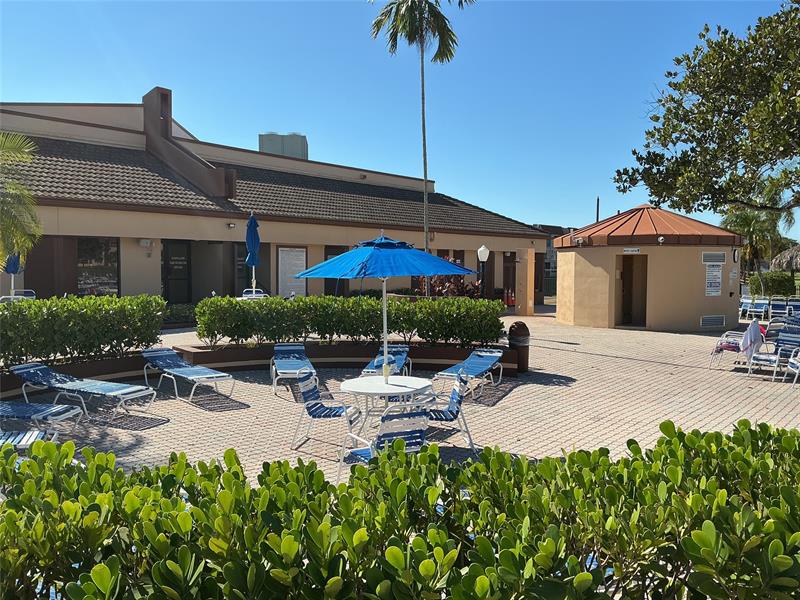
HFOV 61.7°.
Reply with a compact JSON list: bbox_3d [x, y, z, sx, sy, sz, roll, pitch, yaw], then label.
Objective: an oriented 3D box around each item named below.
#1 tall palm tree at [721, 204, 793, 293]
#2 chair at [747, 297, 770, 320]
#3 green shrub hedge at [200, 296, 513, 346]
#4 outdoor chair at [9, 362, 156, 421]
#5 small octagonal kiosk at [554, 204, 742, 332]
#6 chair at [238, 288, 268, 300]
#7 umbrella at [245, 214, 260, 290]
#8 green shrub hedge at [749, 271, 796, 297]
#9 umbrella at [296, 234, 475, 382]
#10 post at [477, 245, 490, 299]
[{"bbox_3d":[17.562,-2.252,32.924,3.900,5.200,3.900,0,3,0],"label":"tall palm tree"},{"bbox_3d":[12.845,0.326,24.047,0.620,0.880,0.700,3,4,43],"label":"chair"},{"bbox_3d":[-0.986,0.395,13.089,6.100,0.980,1.250,0,3,0],"label":"green shrub hedge"},{"bbox_3d":[-4.425,1.233,9.248,2.050,0.540,0.640,2,3,28],"label":"outdoor chair"},{"bbox_3d":[8.366,-1.266,22.563,6.300,3.950,6.300,2,4,32],"label":"small octagonal kiosk"},{"bbox_3d":[-3.394,0.203,15.632,0.580,0.880,0.650,0,3,-12],"label":"chair"},{"bbox_3d":[-3.309,-0.660,15.087,0.380,2.600,0.380,0,3,0],"label":"umbrella"},{"bbox_3d":[19.459,-0.651,35.010,2.500,1.800,1.600,2,3,30],"label":"green shrub hedge"},{"bbox_3d":[-0.174,0.444,7.784,2.100,2.400,2.100,0,3,0],"label":"umbrella"},{"bbox_3d":[2.295,-0.286,18.510,0.350,2.460,0.350,0,3,0],"label":"post"}]

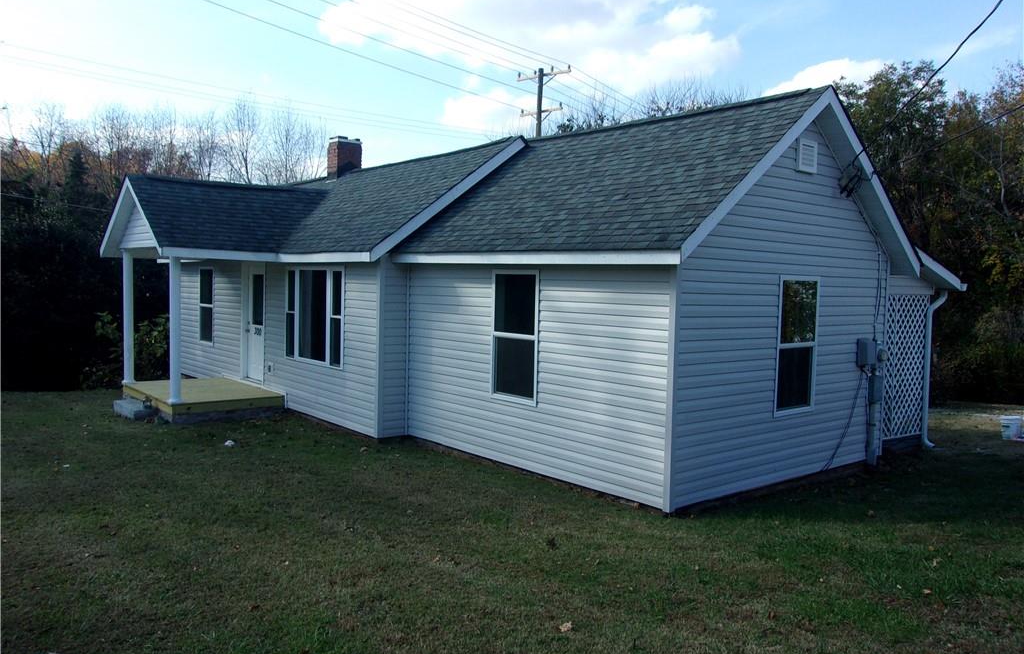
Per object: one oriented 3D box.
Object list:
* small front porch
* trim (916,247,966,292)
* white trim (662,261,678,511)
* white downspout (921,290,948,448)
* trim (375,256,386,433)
[{"bbox_3d":[-5.142,1.183,13.254,1.780,0.272,2.589,-1,4,-40],"label":"small front porch"},{"bbox_3d":[5.784,-0.759,10.756,1.688,0.150,0.050,19,-9,-40],"label":"trim"},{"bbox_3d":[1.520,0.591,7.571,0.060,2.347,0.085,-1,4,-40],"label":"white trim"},{"bbox_3d":[6.013,0.613,11.365,0.532,2.220,0.075,-1,4,-40],"label":"white downspout"},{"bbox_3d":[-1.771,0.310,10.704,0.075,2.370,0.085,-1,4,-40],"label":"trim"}]

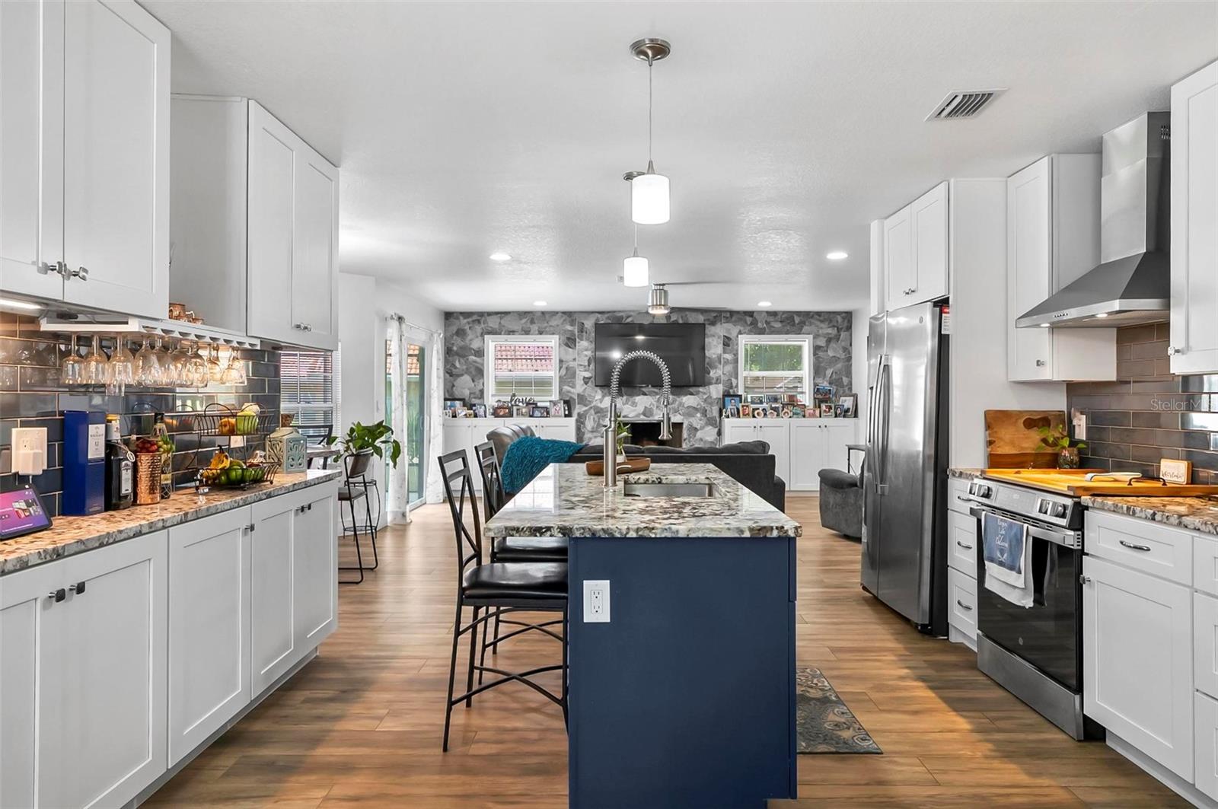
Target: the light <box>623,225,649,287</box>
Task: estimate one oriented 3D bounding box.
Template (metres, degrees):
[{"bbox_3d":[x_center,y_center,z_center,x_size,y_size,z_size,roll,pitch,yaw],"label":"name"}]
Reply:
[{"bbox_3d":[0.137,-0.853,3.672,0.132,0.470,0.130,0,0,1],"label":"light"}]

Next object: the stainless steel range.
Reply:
[{"bbox_3d":[2.050,0.807,3.054,0.690,0.934,0.761,0,0,0],"label":"stainless steel range"}]

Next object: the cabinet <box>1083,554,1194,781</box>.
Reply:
[{"bbox_3d":[2.089,0.862,2.414,0.609,0.599,0.487,0,0,0],"label":"cabinet"}]

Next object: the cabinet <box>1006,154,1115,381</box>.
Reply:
[{"bbox_3d":[2.266,-0.658,3.575,0.330,1.067,0.377,0,0,1],"label":"cabinet"}]

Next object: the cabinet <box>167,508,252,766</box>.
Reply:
[{"bbox_3d":[-1.539,0.775,2.486,0.330,0.780,0.485,0,0,1],"label":"cabinet"}]

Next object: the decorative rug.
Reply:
[{"bbox_3d":[0.751,1.269,3.015,0.528,0.010,0.832,0,0,0],"label":"decorative rug"}]

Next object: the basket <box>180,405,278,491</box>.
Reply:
[{"bbox_3d":[-1.568,0.164,2.975,0.244,0.365,0.315,0,0,0],"label":"basket"}]

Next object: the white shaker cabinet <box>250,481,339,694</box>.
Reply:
[{"bbox_3d":[-1.531,0.770,3.130,0.330,0.780,0.802,0,0,1],"label":"white shaker cabinet"}]

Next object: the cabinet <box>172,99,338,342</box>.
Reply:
[{"bbox_3d":[-1.565,-0.740,3.200,0.330,0.929,0.827,0,0,0],"label":"cabinet"}]

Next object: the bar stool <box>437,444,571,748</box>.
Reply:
[{"bbox_3d":[-0.376,0.725,2.791,0.513,1.077,0.430,0,0,1],"label":"bar stool"}]

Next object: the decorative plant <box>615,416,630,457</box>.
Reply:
[{"bbox_3d":[0.053,0.180,3.551,0.116,0.255,0.120,0,0,1],"label":"decorative plant"}]

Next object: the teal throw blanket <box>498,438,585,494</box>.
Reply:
[{"bbox_3d":[-0.619,0.570,6.731,0.787,0.531,0.558,0,0,0],"label":"teal throw blanket"}]

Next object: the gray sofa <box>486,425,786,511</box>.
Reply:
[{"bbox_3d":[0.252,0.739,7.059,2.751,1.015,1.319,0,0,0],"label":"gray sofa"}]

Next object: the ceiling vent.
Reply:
[{"bbox_3d":[1.399,-1.179,2.796,0.205,0.020,0.285,0,0,1],"label":"ceiling vent"}]

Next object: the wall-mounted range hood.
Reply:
[{"bbox_3d":[2.172,-0.774,3.017,0.497,0.827,0.721,0,0,0],"label":"wall-mounted range hood"}]

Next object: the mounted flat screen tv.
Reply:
[{"bbox_3d":[0.544,-0.649,9.454,1.481,0.855,0.081,0,0,0],"label":"mounted flat screen tv"}]

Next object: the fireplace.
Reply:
[{"bbox_3d":[0.542,0.592,9.599,0.900,0.790,0.440,0,0,1],"label":"fireplace"}]

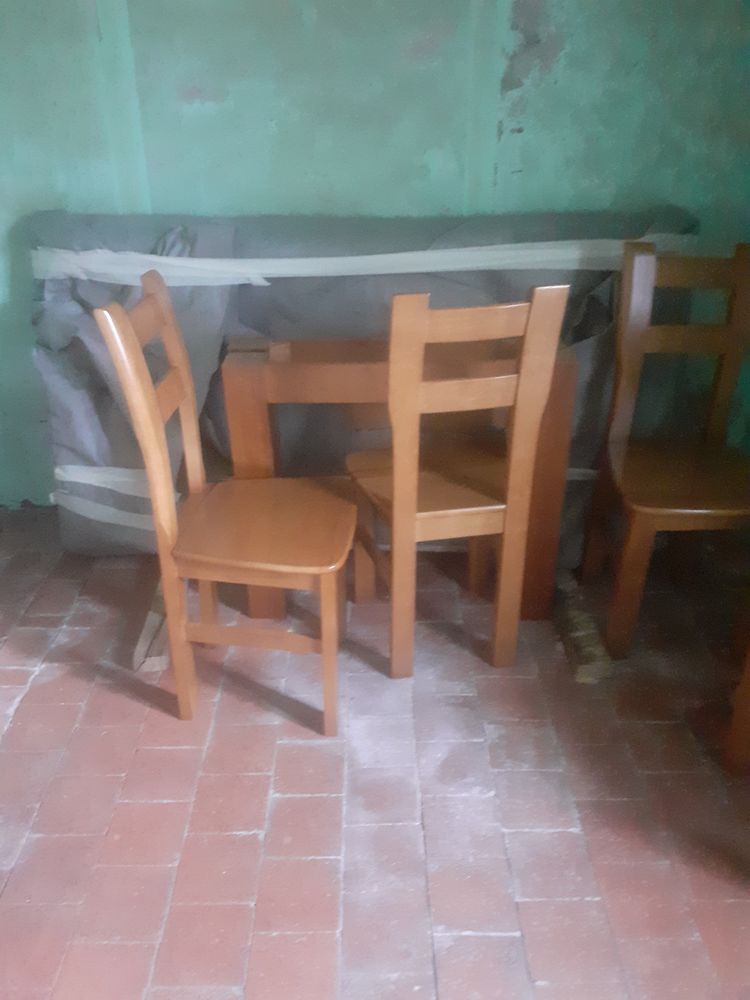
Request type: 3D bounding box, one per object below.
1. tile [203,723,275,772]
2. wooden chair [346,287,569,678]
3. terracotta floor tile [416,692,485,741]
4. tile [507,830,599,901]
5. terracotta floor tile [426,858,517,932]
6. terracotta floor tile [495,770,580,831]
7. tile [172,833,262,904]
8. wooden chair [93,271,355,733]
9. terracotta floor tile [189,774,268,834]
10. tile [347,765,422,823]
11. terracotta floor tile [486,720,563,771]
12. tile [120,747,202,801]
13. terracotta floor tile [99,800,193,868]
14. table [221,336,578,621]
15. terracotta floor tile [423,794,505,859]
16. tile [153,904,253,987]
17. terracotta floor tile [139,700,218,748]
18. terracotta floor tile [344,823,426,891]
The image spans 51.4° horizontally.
[{"bbox_3d":[-0.303,0.571,1.771,0.155,0.015,0.148,-1,27,0],"label":"tile"},{"bbox_3d":[0.161,-0.062,1.863,0.423,0.970,0.422,-5,29,-8],"label":"wooden chair"},{"bbox_3d":[0.172,0.517,1.831,0.153,0.015,0.147,-1,29,0],"label":"terracotta floor tile"},{"bbox_3d":[0.341,0.715,1.523,0.156,0.016,0.150,0,28,0],"label":"tile"},{"bbox_3d":[0.178,0.731,1.439,0.156,0.015,0.148,-1,27,0],"label":"terracotta floor tile"},{"bbox_3d":[0.333,0.629,1.626,0.153,0.015,0.147,-1,29,0],"label":"terracotta floor tile"},{"bbox_3d":[-0.299,0.708,1.492,0.153,0.015,0.147,-1,29,0],"label":"tile"},{"bbox_3d":[-0.283,0.016,1.780,0.479,0.965,0.425,2,27,5],"label":"wooden chair"},{"bbox_3d":[-0.301,0.640,1.634,0.155,0.015,0.148,-1,27,0],"label":"terracotta floor tile"},{"bbox_3d":[0.017,0.637,1.672,0.156,0.016,0.150,0,28,0],"label":"tile"},{"bbox_3d":[0.331,0.557,1.757,0.153,0.015,0.147,-1,29,0],"label":"terracotta floor tile"},{"bbox_3d":[-0.466,0.612,1.726,0.156,0.016,0.150,0,28,0],"label":"tile"},{"bbox_3d":[-0.457,0.671,1.561,0.153,0.015,0.147,-1,29,0],"label":"terracotta floor tile"},{"bbox_3d":[0.069,-0.059,2.164,0.850,0.738,0.292,0,27,2],"label":"table"},{"bbox_3d":[0.180,0.674,1.601,0.156,0.016,0.150,0,28,0],"label":"terracotta floor tile"},{"bbox_3d":[-0.301,0.792,1.385,0.156,0.016,0.150,0,28,0],"label":"tile"},{"bbox_3d":[-0.469,0.541,1.859,0.156,0.016,0.150,0,28,0],"label":"terracotta floor tile"},{"bbox_3d":[0.018,0.696,1.509,0.153,0.015,0.147,-1,29,0],"label":"terracotta floor tile"}]

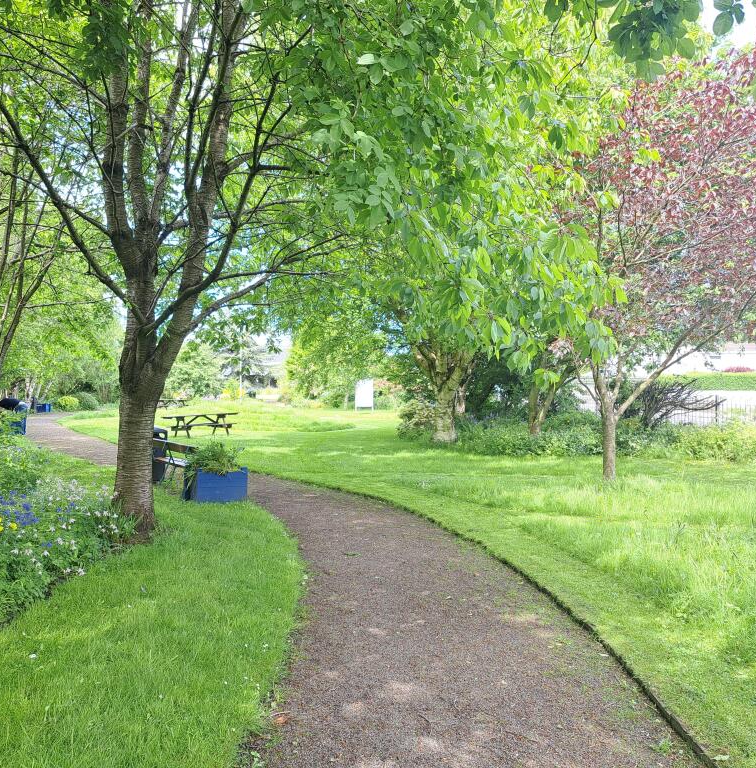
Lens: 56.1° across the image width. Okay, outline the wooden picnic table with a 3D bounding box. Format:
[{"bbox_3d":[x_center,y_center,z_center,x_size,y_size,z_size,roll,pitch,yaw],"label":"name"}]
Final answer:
[{"bbox_3d":[-5.841,1.372,23.300,2.400,0.720,1.500,0,0,-40],"label":"wooden picnic table"}]

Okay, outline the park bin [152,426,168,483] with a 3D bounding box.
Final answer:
[{"bbox_3d":[-4.002,1.224,12.600,0.500,0.980,0.500,0,0,-34],"label":"park bin"}]

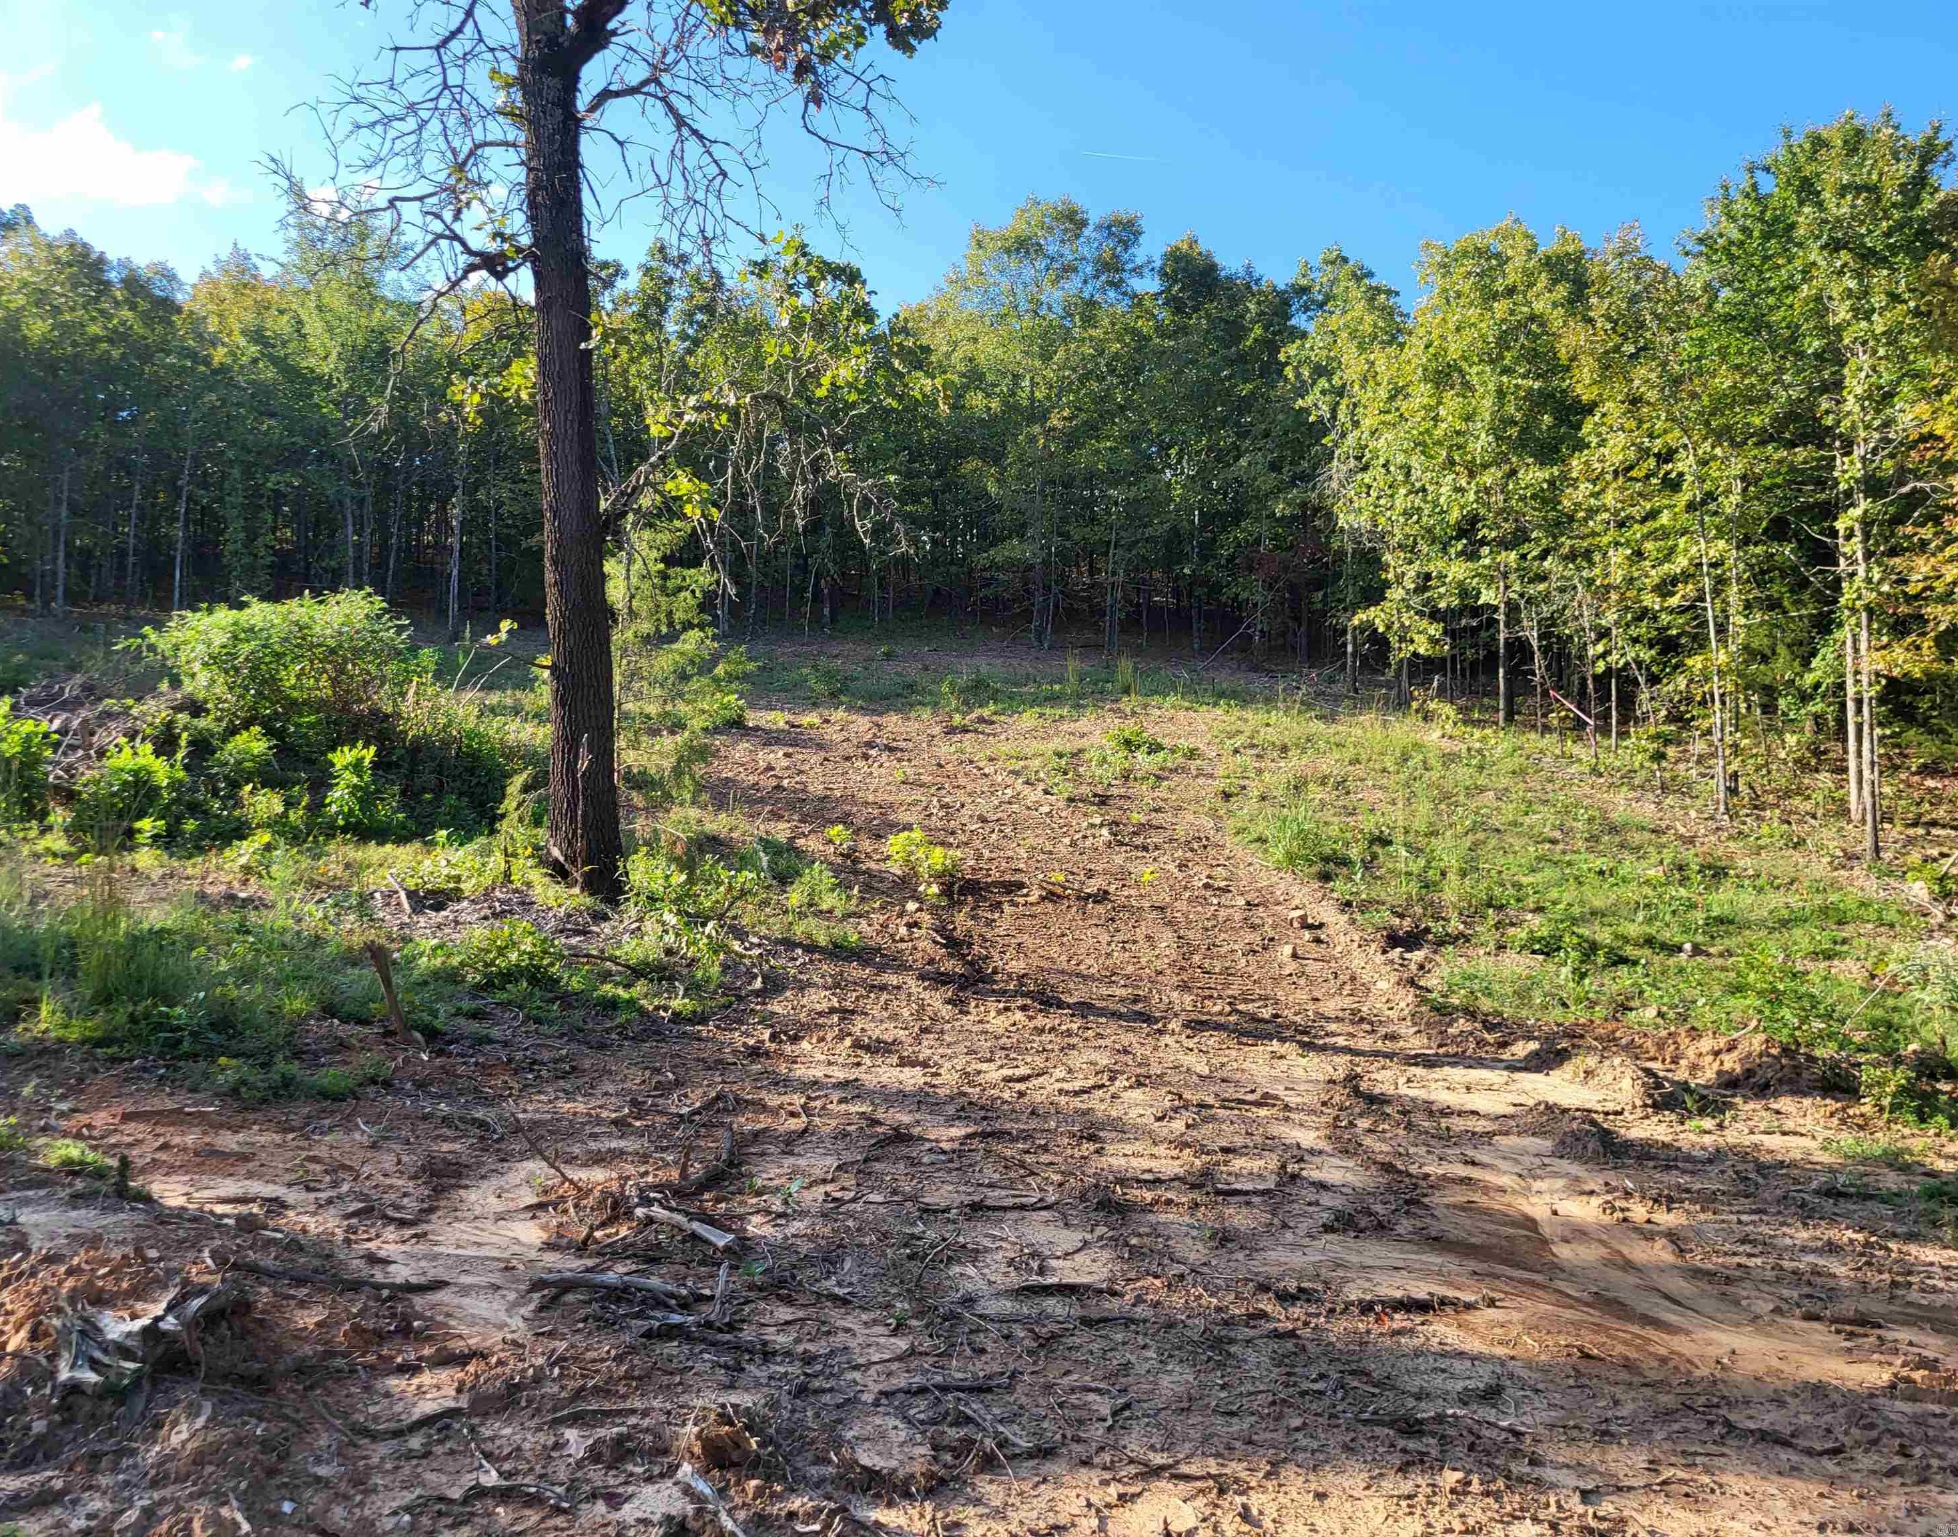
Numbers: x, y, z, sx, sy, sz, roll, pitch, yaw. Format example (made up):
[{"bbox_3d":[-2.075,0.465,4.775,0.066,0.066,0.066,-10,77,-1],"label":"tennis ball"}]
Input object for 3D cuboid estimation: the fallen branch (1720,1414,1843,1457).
[{"bbox_3d":[1.824,1.516,3.500,0.270,0.040,0.060,-1,-3,21],"label":"fallen branch"}]

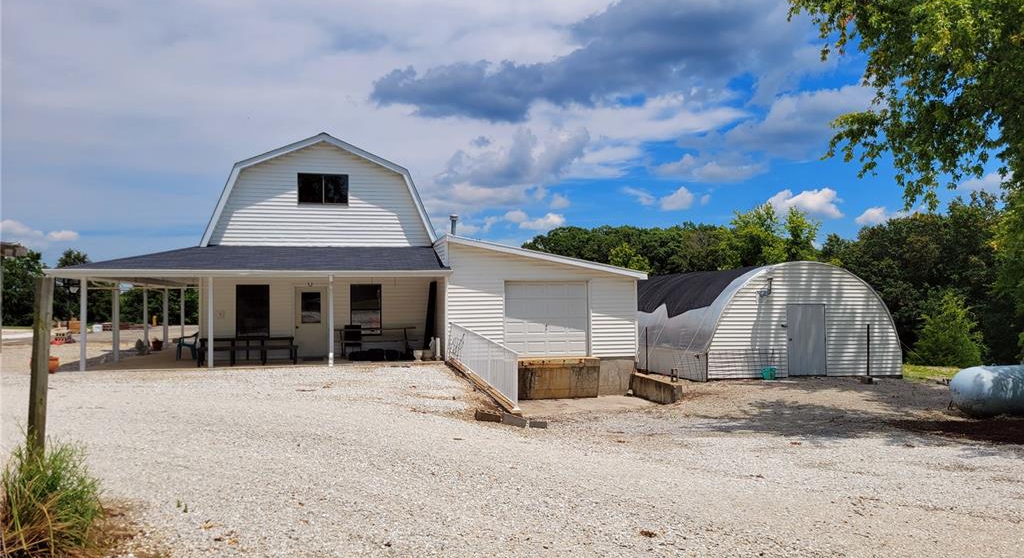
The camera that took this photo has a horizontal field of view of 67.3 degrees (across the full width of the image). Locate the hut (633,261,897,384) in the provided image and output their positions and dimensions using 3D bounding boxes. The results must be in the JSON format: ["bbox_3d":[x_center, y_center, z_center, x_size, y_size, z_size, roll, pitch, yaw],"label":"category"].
[{"bbox_3d":[6.770,1.427,28.787,6.323,3.335,13.939,0,-2,-14],"label":"hut"}]

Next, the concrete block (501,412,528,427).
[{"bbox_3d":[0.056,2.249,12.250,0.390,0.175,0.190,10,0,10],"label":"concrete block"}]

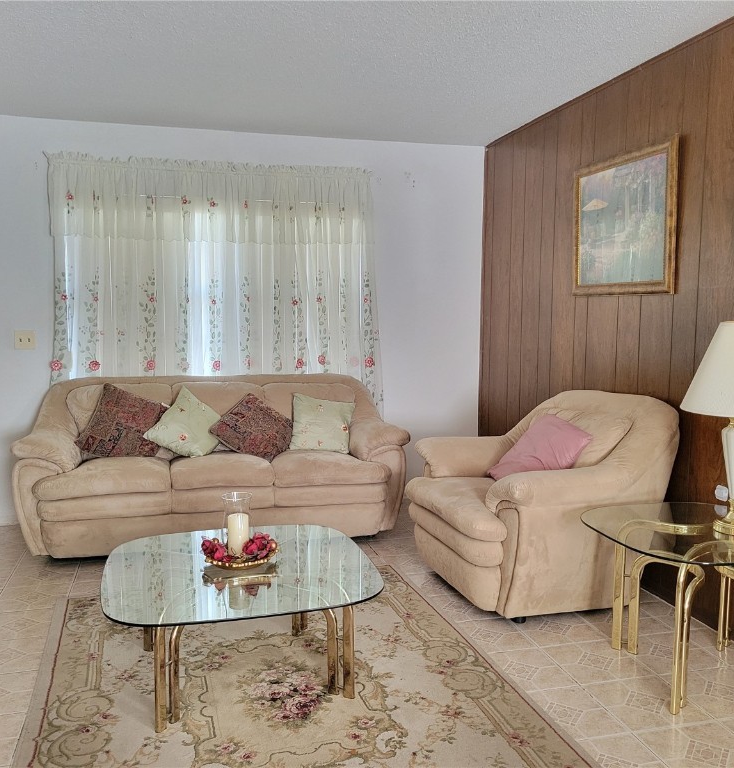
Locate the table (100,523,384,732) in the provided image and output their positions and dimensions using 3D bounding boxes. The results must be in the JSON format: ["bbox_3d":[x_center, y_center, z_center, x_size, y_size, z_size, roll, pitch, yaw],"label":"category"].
[{"bbox_3d":[-0.457,0.847,2.762,0.930,0.400,0.960,-1,6,-17],"label":"table"}]

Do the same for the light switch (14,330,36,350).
[{"bbox_3d":[-2.065,-0.261,4.645,0.117,0.113,0.014,-1,5,-15],"label":"light switch"}]

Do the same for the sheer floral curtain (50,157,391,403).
[{"bbox_3d":[-0.905,-0.533,4.851,2.060,1.710,0.110,-1,5,-15],"label":"sheer floral curtain"}]

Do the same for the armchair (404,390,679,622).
[{"bbox_3d":[0.740,0.512,3.688,0.950,0.910,1.080,-1,6,-19],"label":"armchair"}]

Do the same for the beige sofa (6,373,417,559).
[{"bbox_3d":[-0.831,0.436,4.421,2.150,0.910,0.960,-1,5,-15],"label":"beige sofa"}]

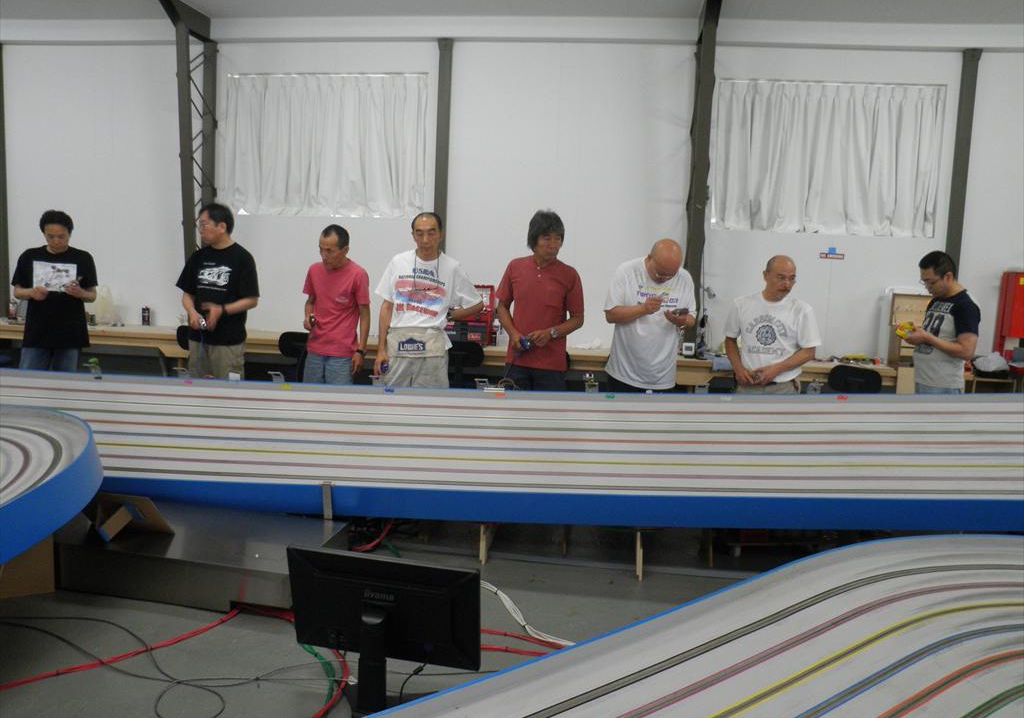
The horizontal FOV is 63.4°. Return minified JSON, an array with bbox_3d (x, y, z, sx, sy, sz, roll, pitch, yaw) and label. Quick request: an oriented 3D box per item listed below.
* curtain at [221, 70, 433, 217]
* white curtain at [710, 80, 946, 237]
[{"bbox_3d":[-1.581,-1.770,6.875,1.780,1.190,0.120,3,8,6],"label":"curtain"},{"bbox_3d":[2.445,-1.565,6.454,1.780,1.170,0.120,3,8,6],"label":"white curtain"}]

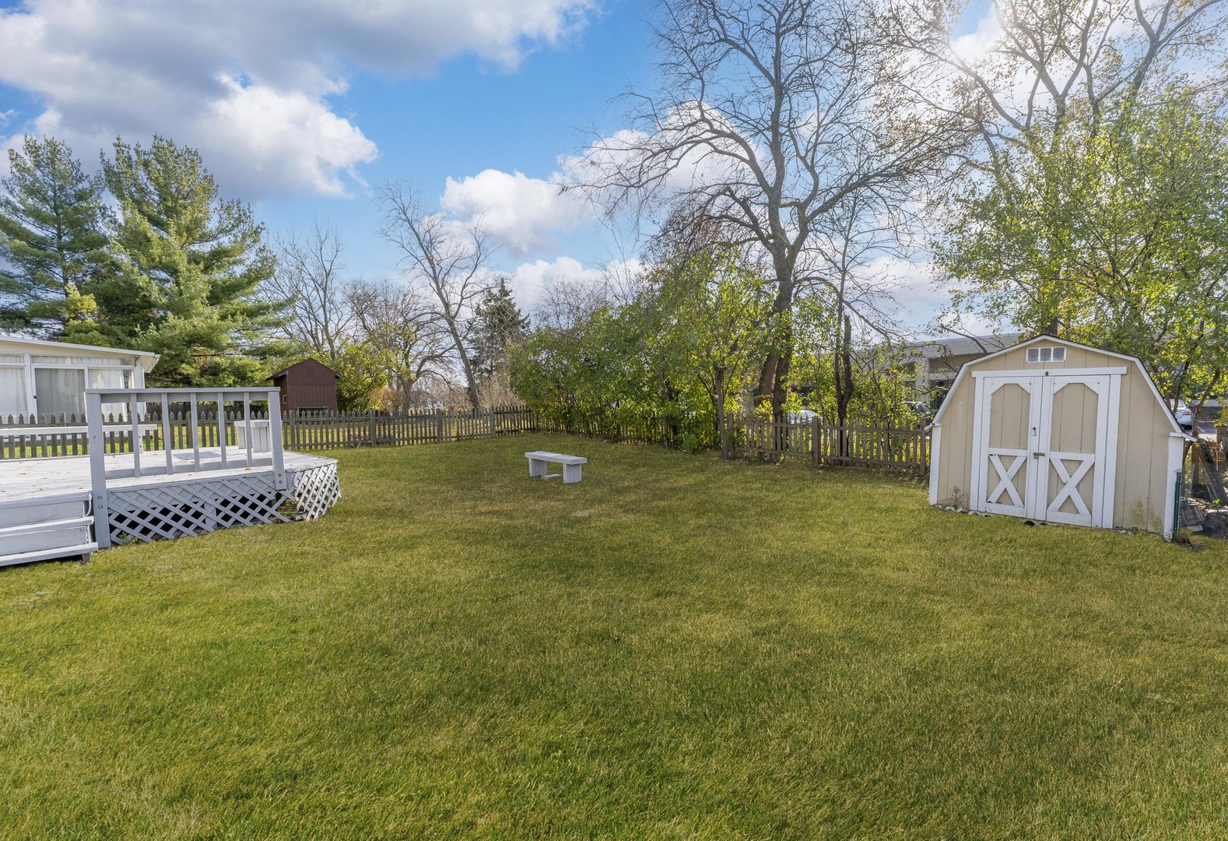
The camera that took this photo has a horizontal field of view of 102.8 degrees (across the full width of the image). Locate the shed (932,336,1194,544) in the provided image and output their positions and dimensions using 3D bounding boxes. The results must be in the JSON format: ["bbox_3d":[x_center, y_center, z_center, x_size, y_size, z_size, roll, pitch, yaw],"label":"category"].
[{"bbox_3d":[6.510,0.051,7.350,2.300,2.500,2.700,-4,5,-45],"label":"shed"}]

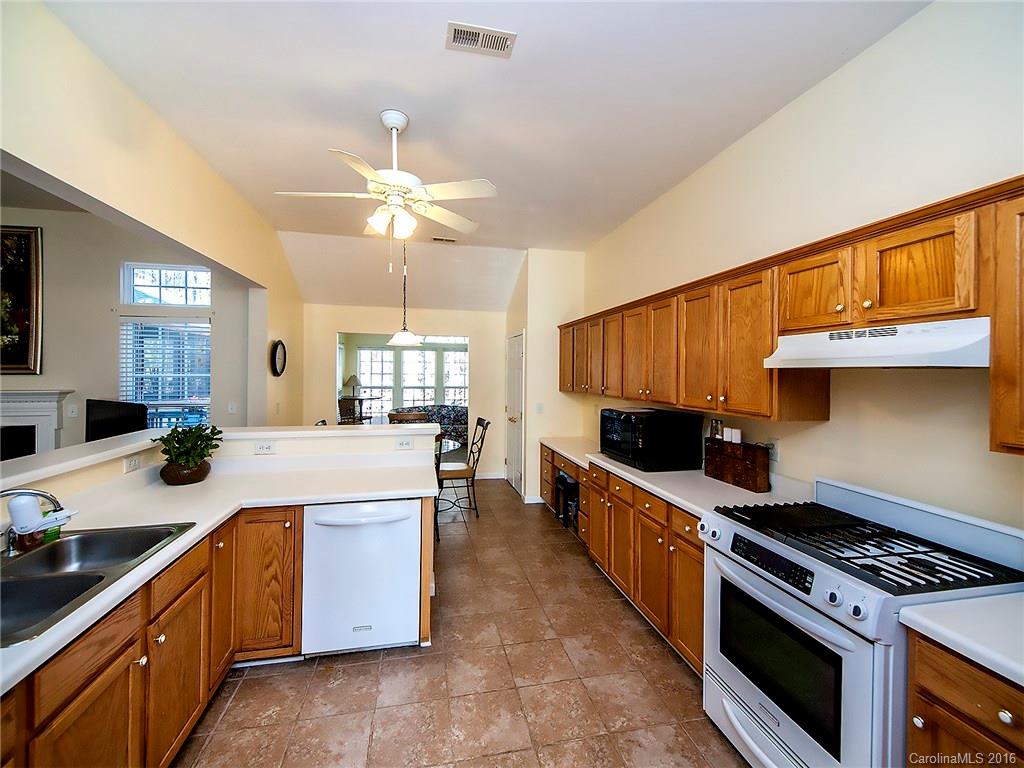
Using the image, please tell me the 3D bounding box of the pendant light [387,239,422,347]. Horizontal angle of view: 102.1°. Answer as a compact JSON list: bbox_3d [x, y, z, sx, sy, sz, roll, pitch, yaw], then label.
[{"bbox_3d":[-1.166,-1.012,4.530,0.376,1.180,0.376,1,1,-12],"label":"pendant light"}]

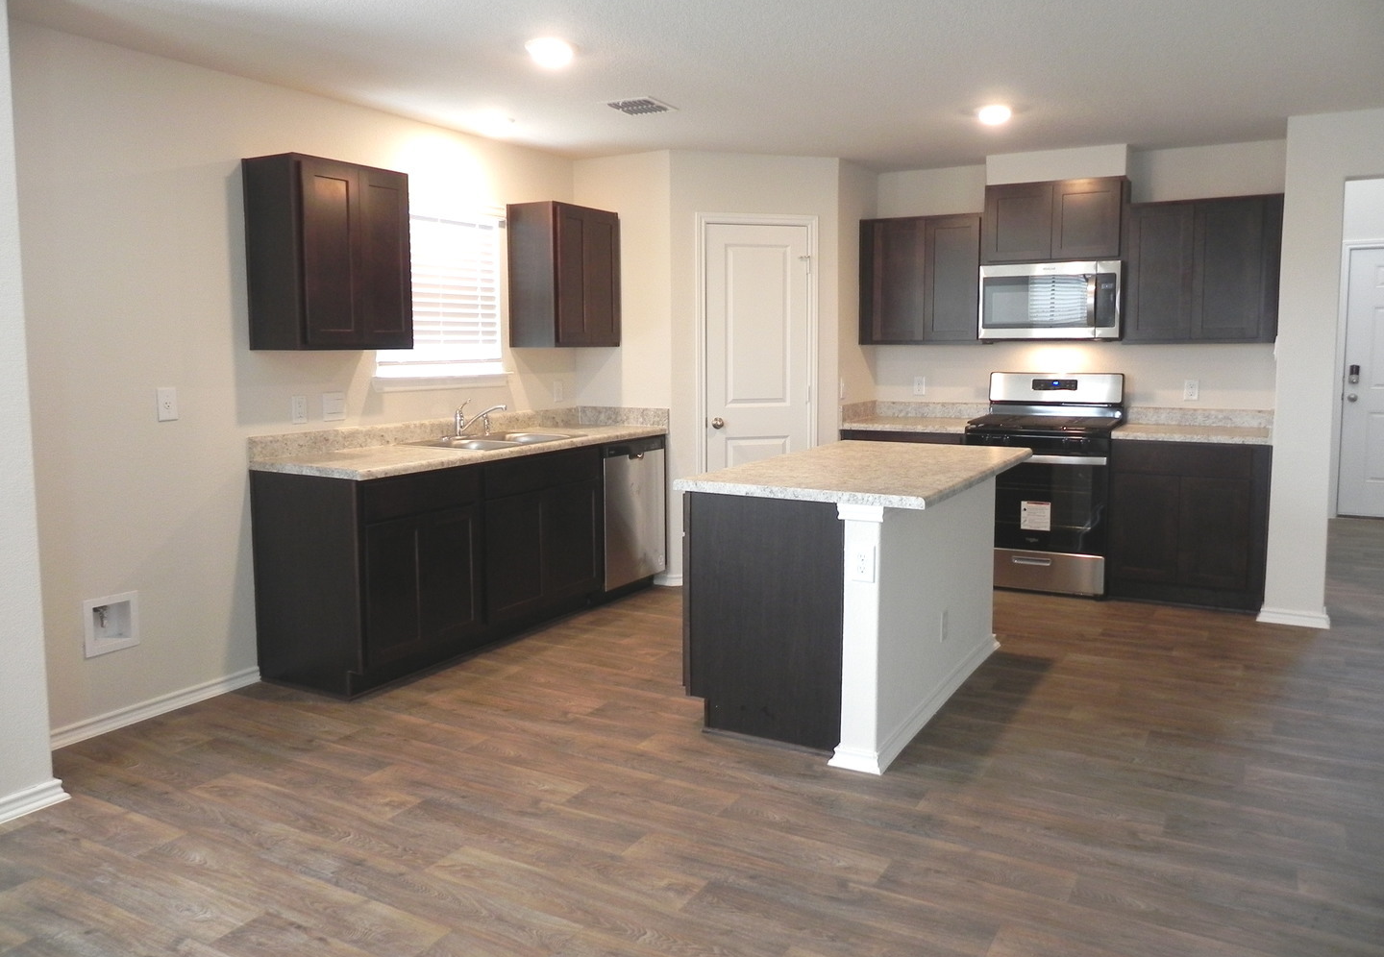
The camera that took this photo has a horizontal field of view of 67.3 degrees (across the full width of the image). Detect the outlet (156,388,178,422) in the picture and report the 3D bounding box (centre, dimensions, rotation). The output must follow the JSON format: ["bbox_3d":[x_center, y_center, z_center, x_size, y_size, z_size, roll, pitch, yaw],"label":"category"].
[{"bbox_3d":[-1.956,-0.274,3.881,0.010,0.120,0.074,4,8,29],"label":"outlet"}]

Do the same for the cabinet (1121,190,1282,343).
[{"bbox_3d":[2.755,-1.107,5.621,0.740,0.752,0.320,4,8,29],"label":"cabinet"}]

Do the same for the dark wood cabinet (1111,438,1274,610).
[{"bbox_3d":[2.704,0.210,5.655,0.750,0.874,0.610,4,8,29],"label":"dark wood cabinet"}]

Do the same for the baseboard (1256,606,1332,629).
[{"bbox_3d":[2.950,0.679,5.100,0.312,0.080,0.025,4,8,29],"label":"baseboard"}]

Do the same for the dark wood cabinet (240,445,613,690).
[{"bbox_3d":[-1.125,0.328,4.901,0.610,0.874,1.679,4,8,29],"label":"dark wood cabinet"}]

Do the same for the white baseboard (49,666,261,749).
[{"bbox_3d":[-2.047,0.864,3.914,0.015,0.072,1.030,4,8,29],"label":"white baseboard"}]

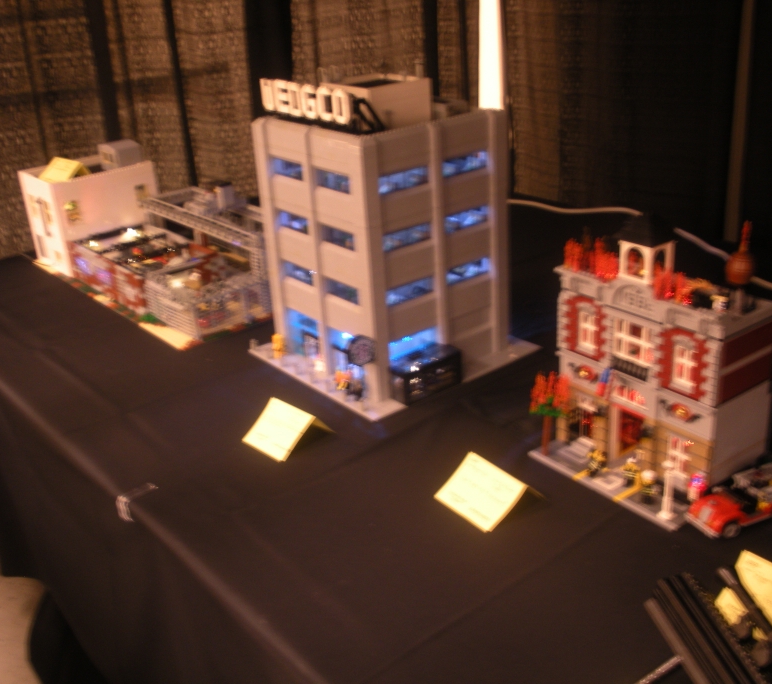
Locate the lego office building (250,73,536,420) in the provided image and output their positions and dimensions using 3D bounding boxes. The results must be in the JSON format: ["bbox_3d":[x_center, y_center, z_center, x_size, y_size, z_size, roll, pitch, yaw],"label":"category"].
[{"bbox_3d":[-0.003,-0.212,1.643,0.384,0.497,0.384,-21,29,-34],"label":"lego office building"}]

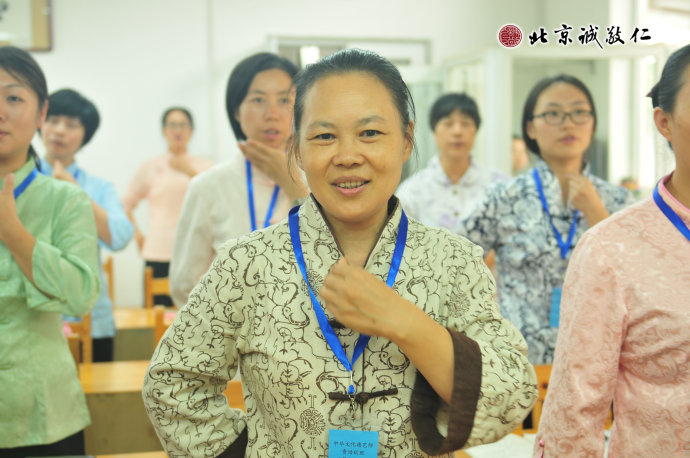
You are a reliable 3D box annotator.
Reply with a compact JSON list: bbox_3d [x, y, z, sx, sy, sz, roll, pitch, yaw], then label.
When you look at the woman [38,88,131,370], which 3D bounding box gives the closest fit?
[{"bbox_3d":[-0.891,0.351,3.528,0.470,1.599,0.320,0,5,7],"label":"woman"}]

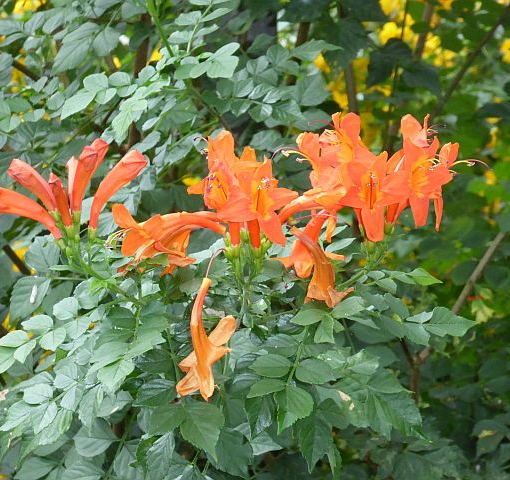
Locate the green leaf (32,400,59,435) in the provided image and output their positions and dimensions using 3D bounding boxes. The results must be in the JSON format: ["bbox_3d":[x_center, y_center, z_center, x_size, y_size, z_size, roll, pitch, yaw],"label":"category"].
[{"bbox_3d":[-0.119,0.100,1.670,0.014,0.022,0.004,21,-26,18],"label":"green leaf"}]

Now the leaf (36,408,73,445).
[{"bbox_3d":[-0.106,0.100,1.570,0.017,0.028,0.007,36,-17,30],"label":"leaf"}]

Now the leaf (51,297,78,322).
[{"bbox_3d":[-0.106,0.039,1.681,0.017,0.003,0.016,17,59,25],"label":"leaf"}]

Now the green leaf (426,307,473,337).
[{"bbox_3d":[0.109,0.046,1.660,0.031,0.021,0.006,9,-35,-1],"label":"green leaf"}]

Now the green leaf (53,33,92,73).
[{"bbox_3d":[-0.108,-0.111,1.750,0.017,0.030,0.011,38,-15,20],"label":"green leaf"}]

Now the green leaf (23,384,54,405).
[{"bbox_3d":[-0.116,0.083,1.580,0.018,0.005,0.014,-14,49,-5],"label":"green leaf"}]

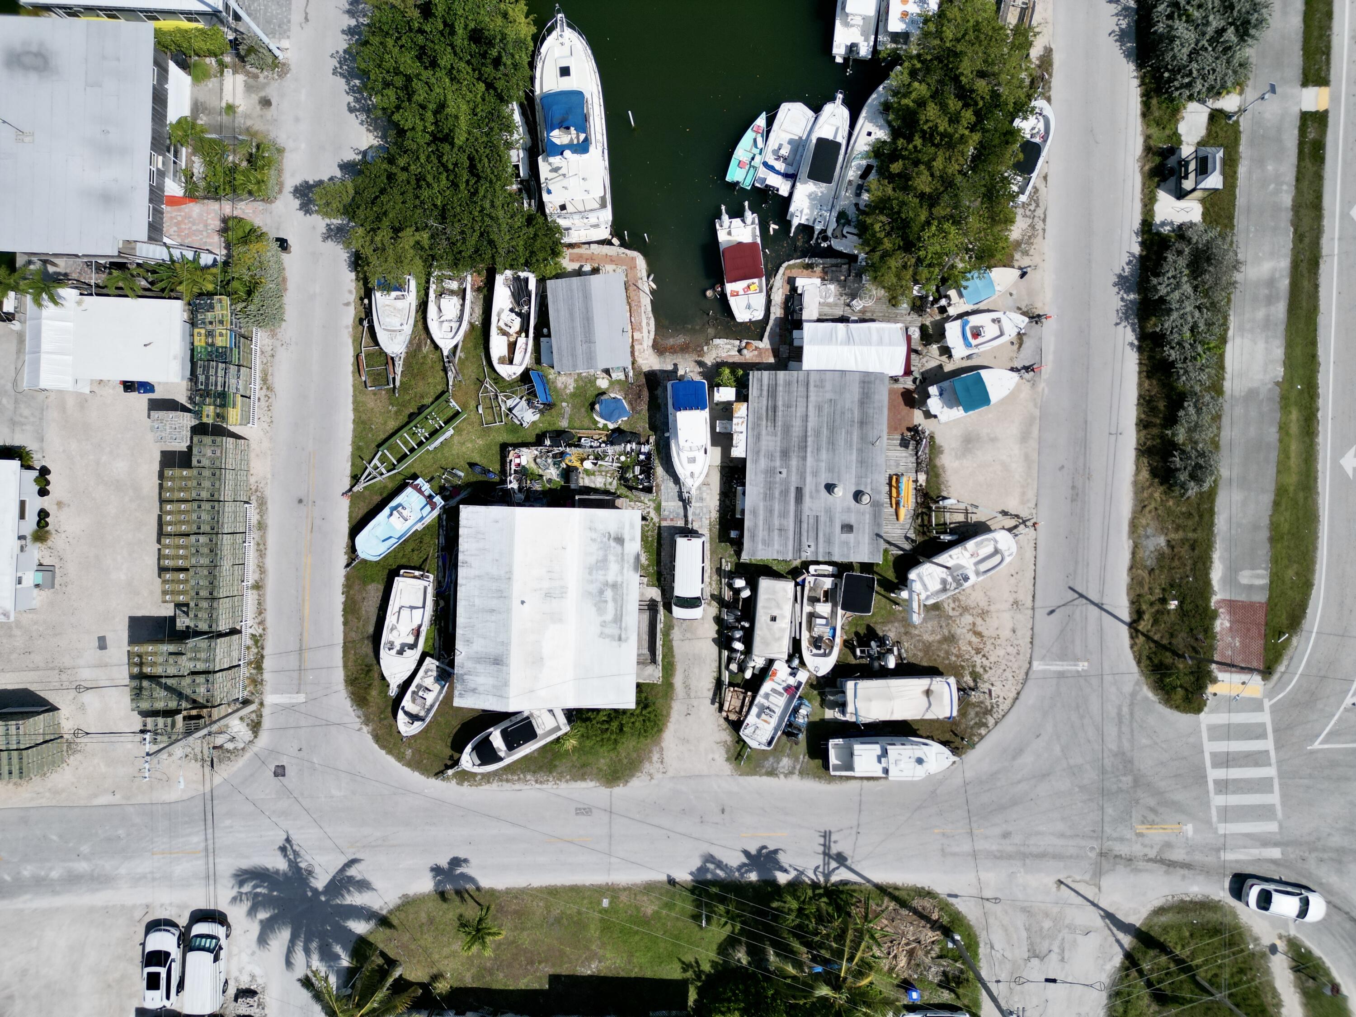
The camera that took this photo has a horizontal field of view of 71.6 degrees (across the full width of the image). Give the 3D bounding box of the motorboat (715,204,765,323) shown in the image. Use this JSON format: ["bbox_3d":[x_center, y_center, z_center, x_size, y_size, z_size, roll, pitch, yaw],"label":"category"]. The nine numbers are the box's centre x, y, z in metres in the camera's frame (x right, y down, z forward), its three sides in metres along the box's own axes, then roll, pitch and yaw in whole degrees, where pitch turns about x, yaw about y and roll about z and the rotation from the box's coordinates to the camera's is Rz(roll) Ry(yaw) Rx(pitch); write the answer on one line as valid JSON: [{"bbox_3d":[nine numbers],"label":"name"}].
[{"bbox_3d":[4.030,-15.250,57.800,2.540,2.220,7.460,-8,90,0],"label":"motorboat"}]

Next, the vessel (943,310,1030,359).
[{"bbox_3d":[18.820,-10.710,56.990,4.940,1.510,2.150,-15,90,0],"label":"vessel"}]

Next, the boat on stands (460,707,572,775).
[{"bbox_3d":[-9.960,13.650,56.350,7.000,1.750,2.250,-26,90,0],"label":"boat on stands"}]

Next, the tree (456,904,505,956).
[{"bbox_3d":[-11.500,24.410,55.880,2.870,4.240,2.980,0,90,0],"label":"tree"}]

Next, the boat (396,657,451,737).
[{"bbox_3d":[-15.300,11.500,56.550,1.900,1.450,4.900,28,90,0],"label":"boat"}]

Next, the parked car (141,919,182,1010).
[{"bbox_3d":[-31.680,28.100,57.292,1.930,1.740,4.800,3,89,0],"label":"parked car"}]

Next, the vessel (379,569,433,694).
[{"bbox_3d":[-16.300,7.460,56.300,2.350,1.800,7.400,11,90,0],"label":"vessel"}]

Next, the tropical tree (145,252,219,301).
[{"bbox_3d":[-28.650,-13.370,55.880,4.140,4.240,2.980,0,90,0],"label":"tropical tree"}]

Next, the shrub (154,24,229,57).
[{"bbox_3d":[-29.780,-28.597,57.835,4.150,1.750,1.450,0,89,0],"label":"shrub"}]

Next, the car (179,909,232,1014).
[{"bbox_3d":[-28.749,27.968,57.130,2.000,2.080,5.380,3,89,0],"label":"car"}]

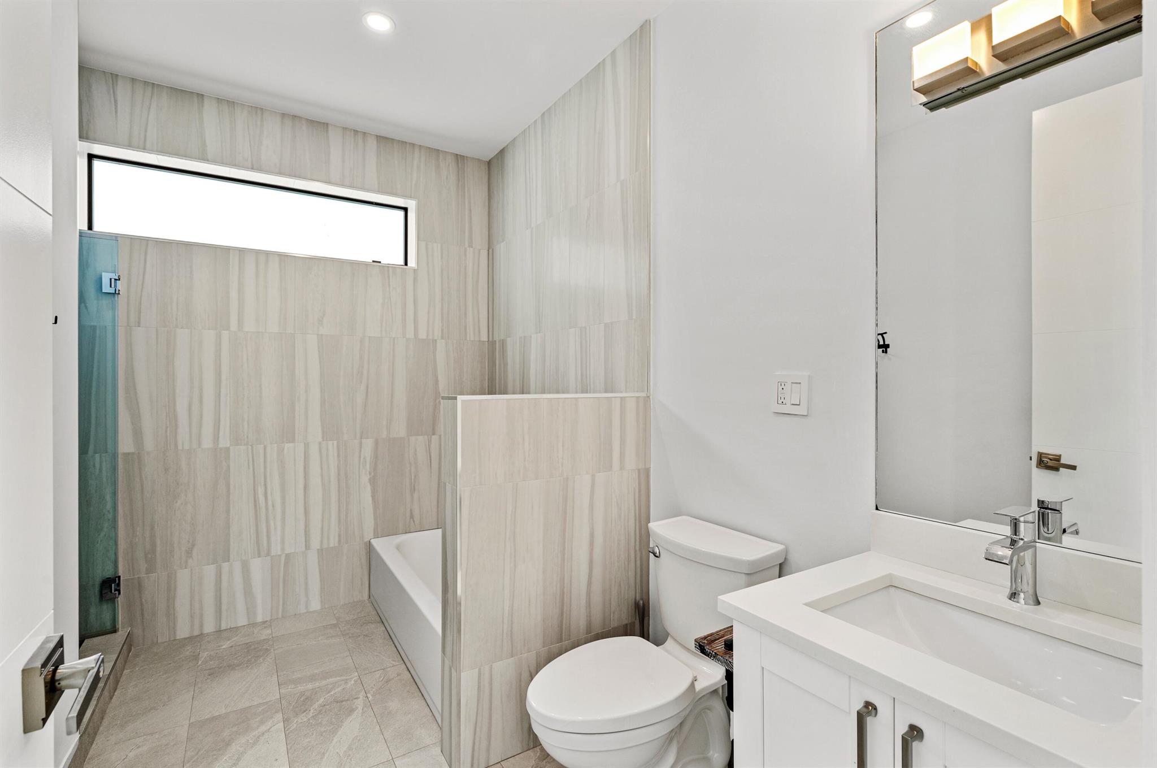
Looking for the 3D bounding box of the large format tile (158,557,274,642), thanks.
[{"bbox_3d":[-1.877,1.109,2.664,0.488,0.345,0.012,0,0,-33],"label":"large format tile"}]

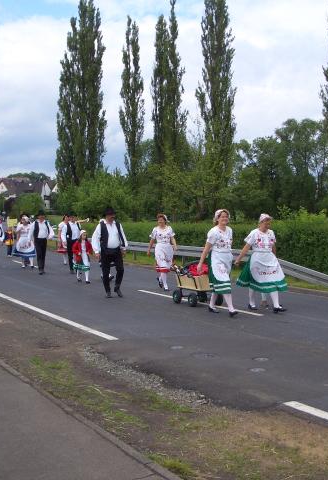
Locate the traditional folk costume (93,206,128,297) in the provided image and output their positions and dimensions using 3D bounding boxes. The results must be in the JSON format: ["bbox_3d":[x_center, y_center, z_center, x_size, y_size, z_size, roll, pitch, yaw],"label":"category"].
[{"bbox_3d":[-1.095,0.230,13.250,0.650,1.820,0.450,-1,2,-24],"label":"traditional folk costume"}]

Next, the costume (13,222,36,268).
[{"bbox_3d":[-4.398,0.173,20.400,0.700,1.450,0.550,-1,2,-24],"label":"costume"}]

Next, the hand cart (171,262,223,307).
[{"bbox_3d":[0.613,0.824,11.850,0.570,0.730,0.970,-2,3,-33],"label":"hand cart"}]

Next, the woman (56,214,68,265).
[{"bbox_3d":[-3.321,0.123,21.600,0.580,1.460,0.460,-1,2,-24],"label":"woman"}]

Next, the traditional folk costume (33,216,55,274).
[{"bbox_3d":[-3.417,0.166,18.200,0.620,1.620,0.380,-1,2,-24],"label":"traditional folk costume"}]

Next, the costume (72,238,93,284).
[{"bbox_3d":[-1.990,0.476,15.800,0.480,1.120,0.380,-2,2,-28],"label":"costume"}]

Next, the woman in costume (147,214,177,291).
[{"bbox_3d":[-0.054,0.271,14.050,0.600,1.650,0.450,-1,2,-14],"label":"woman in costume"}]

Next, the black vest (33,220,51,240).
[{"bbox_3d":[-3.464,-0.269,18.300,0.470,0.570,0.300,-1,2,-18],"label":"black vest"}]

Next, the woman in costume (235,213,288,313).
[{"bbox_3d":[1.672,0.382,11.100,0.700,1.660,0.620,-1,2,-33],"label":"woman in costume"}]

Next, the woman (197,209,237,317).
[{"bbox_3d":[0.856,0.359,10.550,0.580,1.680,0.500,-2,3,-38],"label":"woman"}]

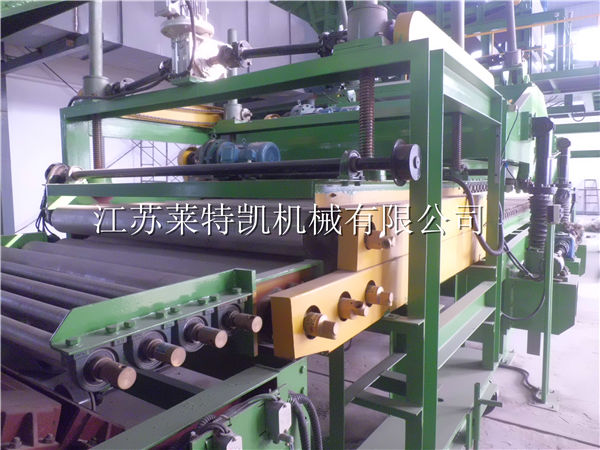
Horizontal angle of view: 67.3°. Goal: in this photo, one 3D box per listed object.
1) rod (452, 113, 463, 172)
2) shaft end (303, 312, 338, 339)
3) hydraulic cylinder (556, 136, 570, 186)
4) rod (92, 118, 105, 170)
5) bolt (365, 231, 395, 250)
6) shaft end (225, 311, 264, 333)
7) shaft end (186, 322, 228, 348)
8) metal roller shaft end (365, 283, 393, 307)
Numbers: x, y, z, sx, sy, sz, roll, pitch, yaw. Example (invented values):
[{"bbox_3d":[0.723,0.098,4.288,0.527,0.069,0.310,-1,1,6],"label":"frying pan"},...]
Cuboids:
[{"bbox_3d":[1.391,-0.724,3.969,0.077,0.510,0.077,3,6,34],"label":"rod"},{"bbox_3d":[0.095,0.436,1.951,0.128,0.092,0.092,3,6,34],"label":"shaft end"},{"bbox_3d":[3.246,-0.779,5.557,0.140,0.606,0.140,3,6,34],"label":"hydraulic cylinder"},{"bbox_3d":[-1.769,-0.712,3.962,0.078,0.490,0.078,3,6,34],"label":"rod"},{"bbox_3d":[0.333,0.064,1.867,0.102,0.076,0.076,3,7,35],"label":"bolt"},{"bbox_3d":[-0.219,0.367,1.713,0.145,0.061,0.061,3,6,34],"label":"shaft end"},{"bbox_3d":[-0.324,0.382,1.561,0.145,0.061,0.061,3,6,34],"label":"shaft end"},{"bbox_3d":[0.432,0.385,2.445,0.120,0.095,0.095,3,6,34],"label":"metal roller shaft end"}]

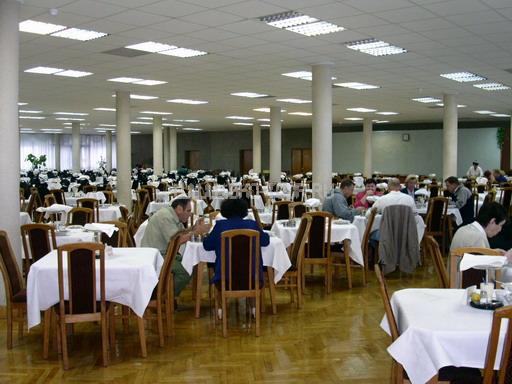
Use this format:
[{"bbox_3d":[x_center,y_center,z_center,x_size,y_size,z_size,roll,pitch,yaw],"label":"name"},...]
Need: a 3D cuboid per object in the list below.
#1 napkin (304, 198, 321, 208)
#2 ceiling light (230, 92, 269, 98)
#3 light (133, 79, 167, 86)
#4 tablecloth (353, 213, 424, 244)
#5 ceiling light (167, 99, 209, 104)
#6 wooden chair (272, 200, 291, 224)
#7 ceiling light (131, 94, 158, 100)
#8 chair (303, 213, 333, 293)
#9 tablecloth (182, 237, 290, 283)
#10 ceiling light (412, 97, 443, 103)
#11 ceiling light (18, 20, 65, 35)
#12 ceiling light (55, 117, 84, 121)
[{"bbox_3d":[0.786,0.157,7.761,0.250,0.120,0.230,0,3,0],"label":"napkin"},{"bbox_3d":[-0.167,-2.494,14.408,0.570,0.070,1.150,3,4,41],"label":"ceiling light"},{"bbox_3d":[-2.222,-2.305,11.796,0.570,0.070,0.570,3,5,40],"label":"light"},{"bbox_3d":[1.987,0.574,8.955,1.050,0.500,1.020,0,3,0],"label":"tablecloth"},{"bbox_3d":[-1.925,-2.563,15.913,0.580,0.070,1.170,3,5,40],"label":"ceiling light"},{"bbox_3d":[0.390,0.613,8.453,0.450,0.980,0.530,-1,4,-16],"label":"wooden chair"},{"bbox_3d":[-3.212,-2.786,16.484,0.660,0.080,0.660,3,4,40],"label":"ceiling light"},{"bbox_3d":[0.770,0.752,7.237,0.420,1.010,0.510,0,3,-3],"label":"chair"},{"bbox_3d":[-0.240,0.744,6.525,1.150,0.420,1.120,-1,3,-9],"label":"tablecloth"},{"bbox_3d":[5.220,-2.834,17.156,0.660,0.080,1.300,3,4,40],"label":"ceiling light"},{"bbox_3d":[-2.960,-2.255,7.614,0.660,0.080,0.660,3,4,40],"label":"ceiling light"},{"bbox_3d":[-7.438,-2.943,22.599,0.570,0.070,1.150,3,4,41],"label":"ceiling light"}]

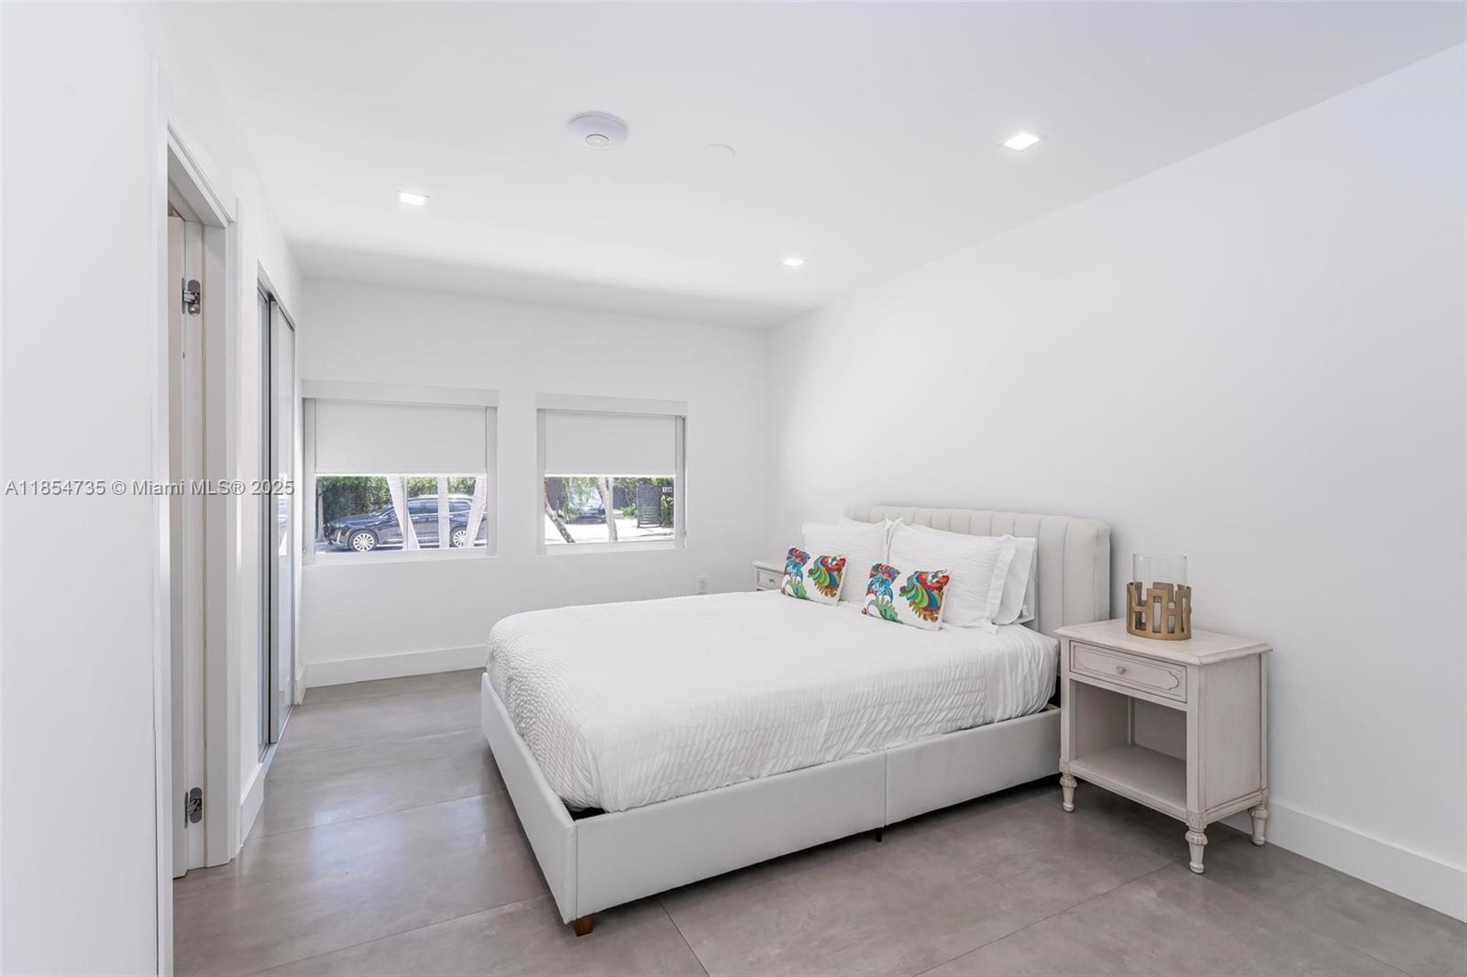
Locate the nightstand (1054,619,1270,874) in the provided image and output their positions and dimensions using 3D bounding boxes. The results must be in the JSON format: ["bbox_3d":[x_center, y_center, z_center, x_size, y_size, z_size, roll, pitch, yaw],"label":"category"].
[{"bbox_3d":[1.500,0.856,2.431,0.392,0.659,0.506,0,1,-28],"label":"nightstand"}]

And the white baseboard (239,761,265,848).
[{"bbox_3d":[-1.711,1.112,2.456,0.018,0.141,0.398,0,1,-26],"label":"white baseboard"}]

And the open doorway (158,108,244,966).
[{"bbox_3d":[-1.479,0.145,1.849,0.120,2.085,0.922,0,1,-26],"label":"open doorway"}]

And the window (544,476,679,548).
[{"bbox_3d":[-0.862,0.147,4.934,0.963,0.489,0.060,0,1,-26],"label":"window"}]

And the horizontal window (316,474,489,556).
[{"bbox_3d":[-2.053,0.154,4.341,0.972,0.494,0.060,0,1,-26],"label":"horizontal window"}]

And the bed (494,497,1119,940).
[{"bbox_3d":[0.164,0.646,3.045,2.223,1.066,1.664,0,1,-28],"label":"bed"}]

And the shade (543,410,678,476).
[{"bbox_3d":[-0.851,-0.318,4.908,0.963,0.449,0.040,0,1,-26],"label":"shade"}]

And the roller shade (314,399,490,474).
[{"bbox_3d":[-2.041,-0.313,4.315,0.973,0.448,0.040,0,1,-26],"label":"roller shade"}]

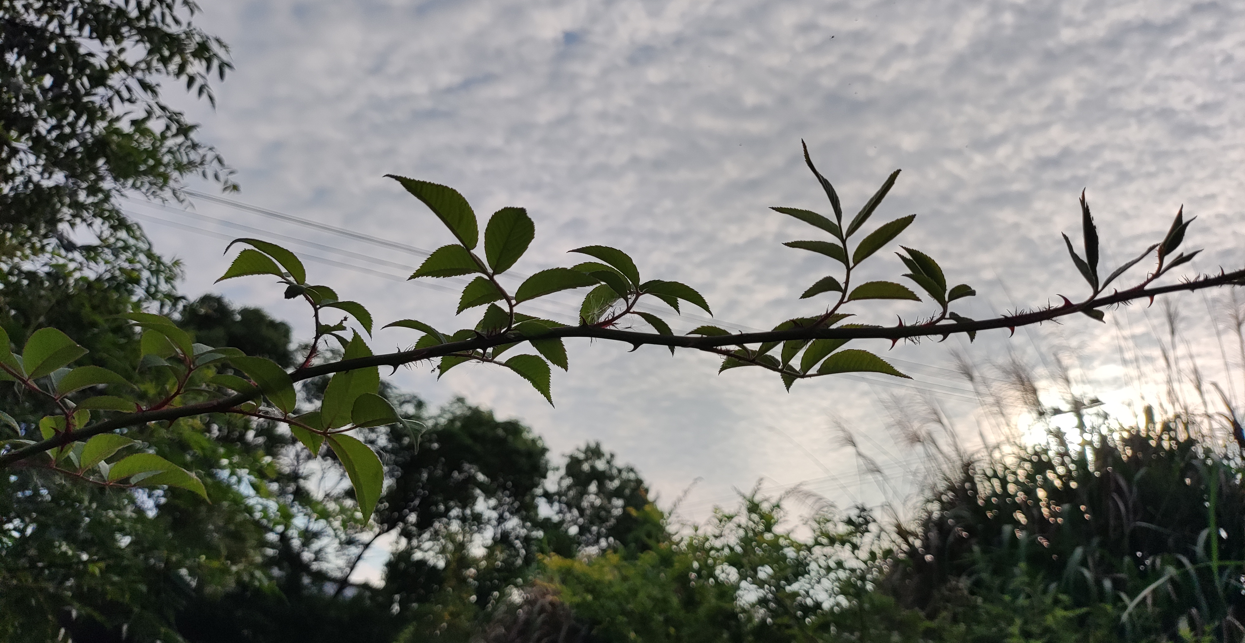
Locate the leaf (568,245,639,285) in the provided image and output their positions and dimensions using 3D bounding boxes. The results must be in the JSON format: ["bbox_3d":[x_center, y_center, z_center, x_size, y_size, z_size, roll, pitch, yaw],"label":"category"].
[{"bbox_3d":[-0.008,-0.024,0.388,0.033,0.007,0.016,26,-28,6],"label":"leaf"}]

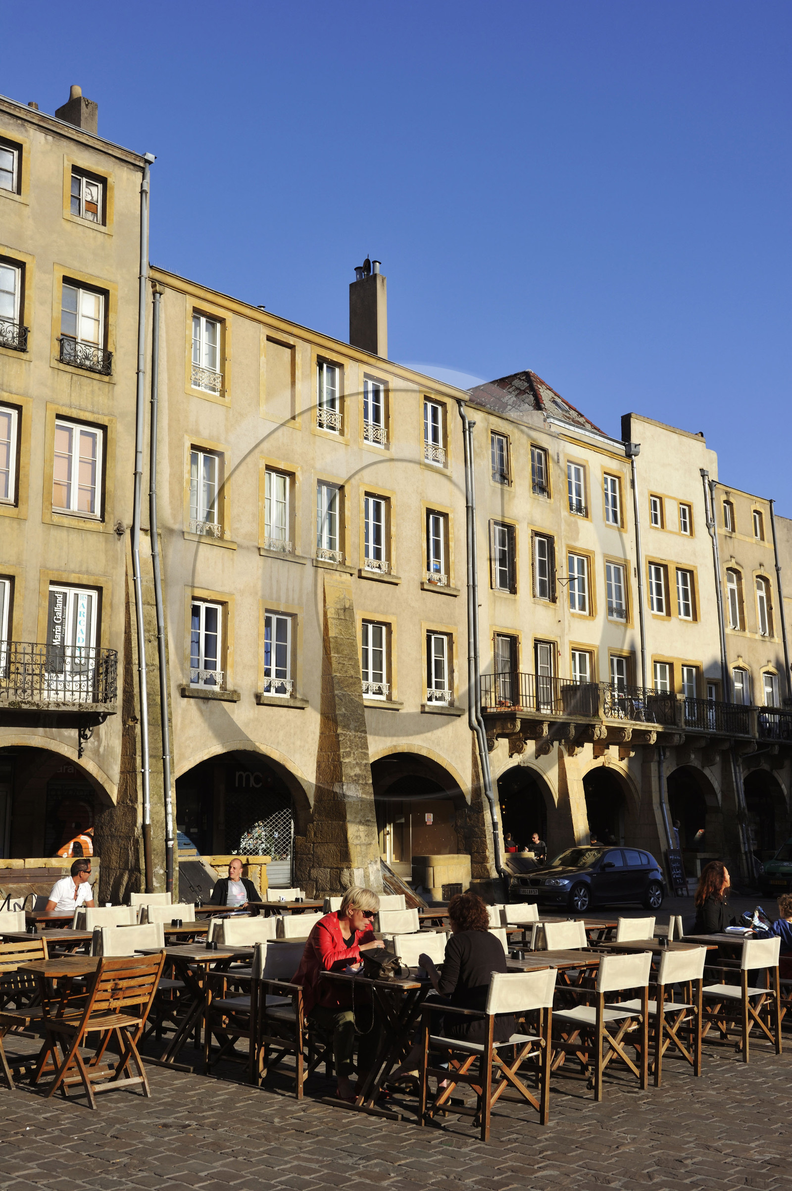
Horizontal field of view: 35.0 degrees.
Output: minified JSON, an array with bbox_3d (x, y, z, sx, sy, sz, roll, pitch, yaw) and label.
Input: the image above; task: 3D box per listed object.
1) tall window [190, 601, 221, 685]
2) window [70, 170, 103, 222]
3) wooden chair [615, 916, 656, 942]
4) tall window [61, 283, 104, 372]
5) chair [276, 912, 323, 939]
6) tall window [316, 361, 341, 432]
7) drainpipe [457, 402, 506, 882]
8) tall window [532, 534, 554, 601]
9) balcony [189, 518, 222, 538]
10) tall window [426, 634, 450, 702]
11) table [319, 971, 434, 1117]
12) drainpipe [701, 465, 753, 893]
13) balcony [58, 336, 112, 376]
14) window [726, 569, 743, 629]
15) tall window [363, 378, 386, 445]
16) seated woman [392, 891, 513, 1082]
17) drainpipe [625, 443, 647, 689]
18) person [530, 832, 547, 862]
[{"bbox_3d":[-3.969,1.018,26.292,0.180,1.744,0.921,-10,-14,42],"label":"tall window"},{"bbox_3d":[-6.346,-8.213,25.832,0.200,1.070,0.830,-11,-15,43],"label":"window"},{"bbox_3d":[2.117,3.539,12.103,0.560,0.870,0.540,9,-14,-41],"label":"wooden chair"},{"bbox_3d":[-6.404,-5.436,25.599,0.180,1.825,1.001,-11,-15,44],"label":"tall window"},{"bbox_3d":[-0.651,3.285,11.129,0.500,0.870,0.570,-11,-15,42],"label":"chair"},{"bbox_3d":[-1.635,-4.743,29.792,0.150,1.558,0.915,-9,-12,40],"label":"tall window"},{"bbox_3d":[2.235,0.956,32.366,0.850,12.470,0.450,-9,-12,40],"label":"drainpipe"},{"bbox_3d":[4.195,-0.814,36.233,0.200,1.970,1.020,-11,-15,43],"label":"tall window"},{"bbox_3d":[-3.959,-1.395,26.206,0.130,0.279,0.879,-9,-12,40],"label":"balcony"},{"bbox_3d":[1.083,1.827,31.738,0.180,1.718,0.958,-10,-14,42],"label":"tall window"},{"bbox_3d":[-0.010,2.806,7.973,0.680,0.750,0.920,9,-15,-42],"label":"table"},{"bbox_3d":[10.999,2.340,41.726,0.500,13.600,0.600,10,-15,-43],"label":"drainpipe"},{"bbox_3d":[-6.164,-4.749,24.983,0.160,0.500,1.220,-11,-15,43],"label":"balcony"},{"bbox_3d":[10.958,0.100,40.780,0.722,1.935,0.150,10,-15,-44],"label":"window"},{"bbox_3d":[-0.530,-4.563,31.220,0.180,1.541,0.863,-10,-14,42],"label":"tall window"},{"bbox_3d":[0.323,2.407,7.404,0.500,1.280,0.850,9,-15,-42],"label":"seated woman"},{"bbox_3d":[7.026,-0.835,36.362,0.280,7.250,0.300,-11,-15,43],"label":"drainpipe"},{"bbox_3d":[3.882,7.226,34.770,0.500,1.320,0.800,-11,-15,43],"label":"person"}]

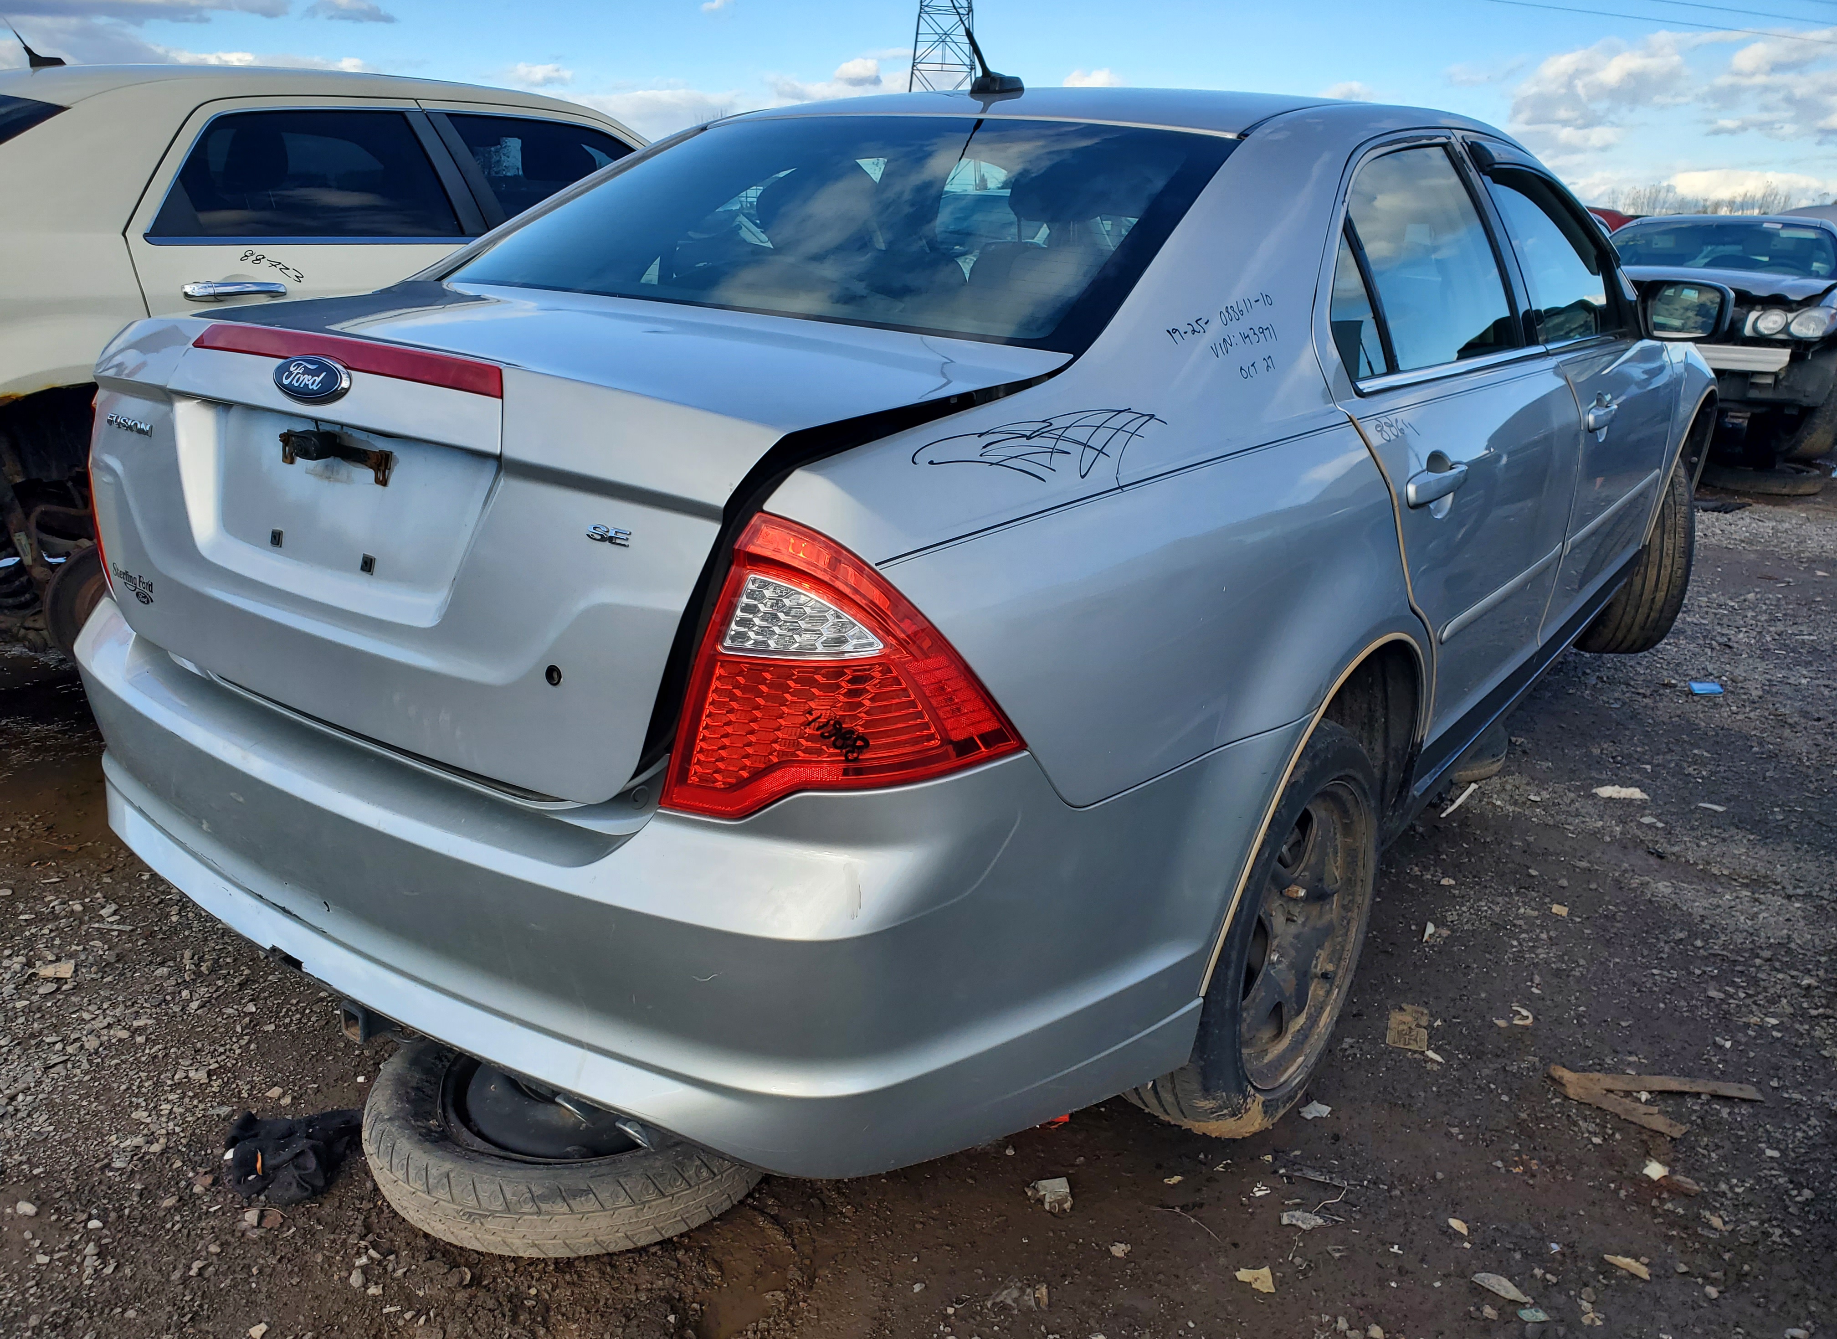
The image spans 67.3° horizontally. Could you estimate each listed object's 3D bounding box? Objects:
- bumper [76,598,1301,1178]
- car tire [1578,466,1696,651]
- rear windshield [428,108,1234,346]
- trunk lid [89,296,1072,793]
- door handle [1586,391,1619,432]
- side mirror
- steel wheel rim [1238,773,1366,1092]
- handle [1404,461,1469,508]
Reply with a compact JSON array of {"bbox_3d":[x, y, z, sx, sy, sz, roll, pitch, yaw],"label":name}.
[{"bbox_3d":[-0.513,0.144,1.911,1.800,0.410,0.880,15,23,33],"label":"bumper"},{"bbox_3d":[2.072,-0.368,4.137,0.225,0.655,0.655,4,20,5],"label":"car tire"},{"bbox_3d":[-0.138,-0.714,2.120,1.170,0.120,0.630,15,49,33],"label":"rear windshield"},{"bbox_3d":[-0.492,-0.228,1.793,1.200,0.455,0.665,15,23,33],"label":"trunk lid"},{"bbox_3d":[1.380,-0.511,2.799,0.050,0.048,0.235,15,23,33],"label":"door handle"},{"bbox_3d":[1.827,-0.850,3.269,0.210,0.150,0.130,15,23,33],"label":"side mirror"},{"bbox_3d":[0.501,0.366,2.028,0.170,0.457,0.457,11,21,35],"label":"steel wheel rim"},{"bbox_3d":[0.711,-0.263,1.902,0.050,0.048,0.235,15,23,33],"label":"handle"}]

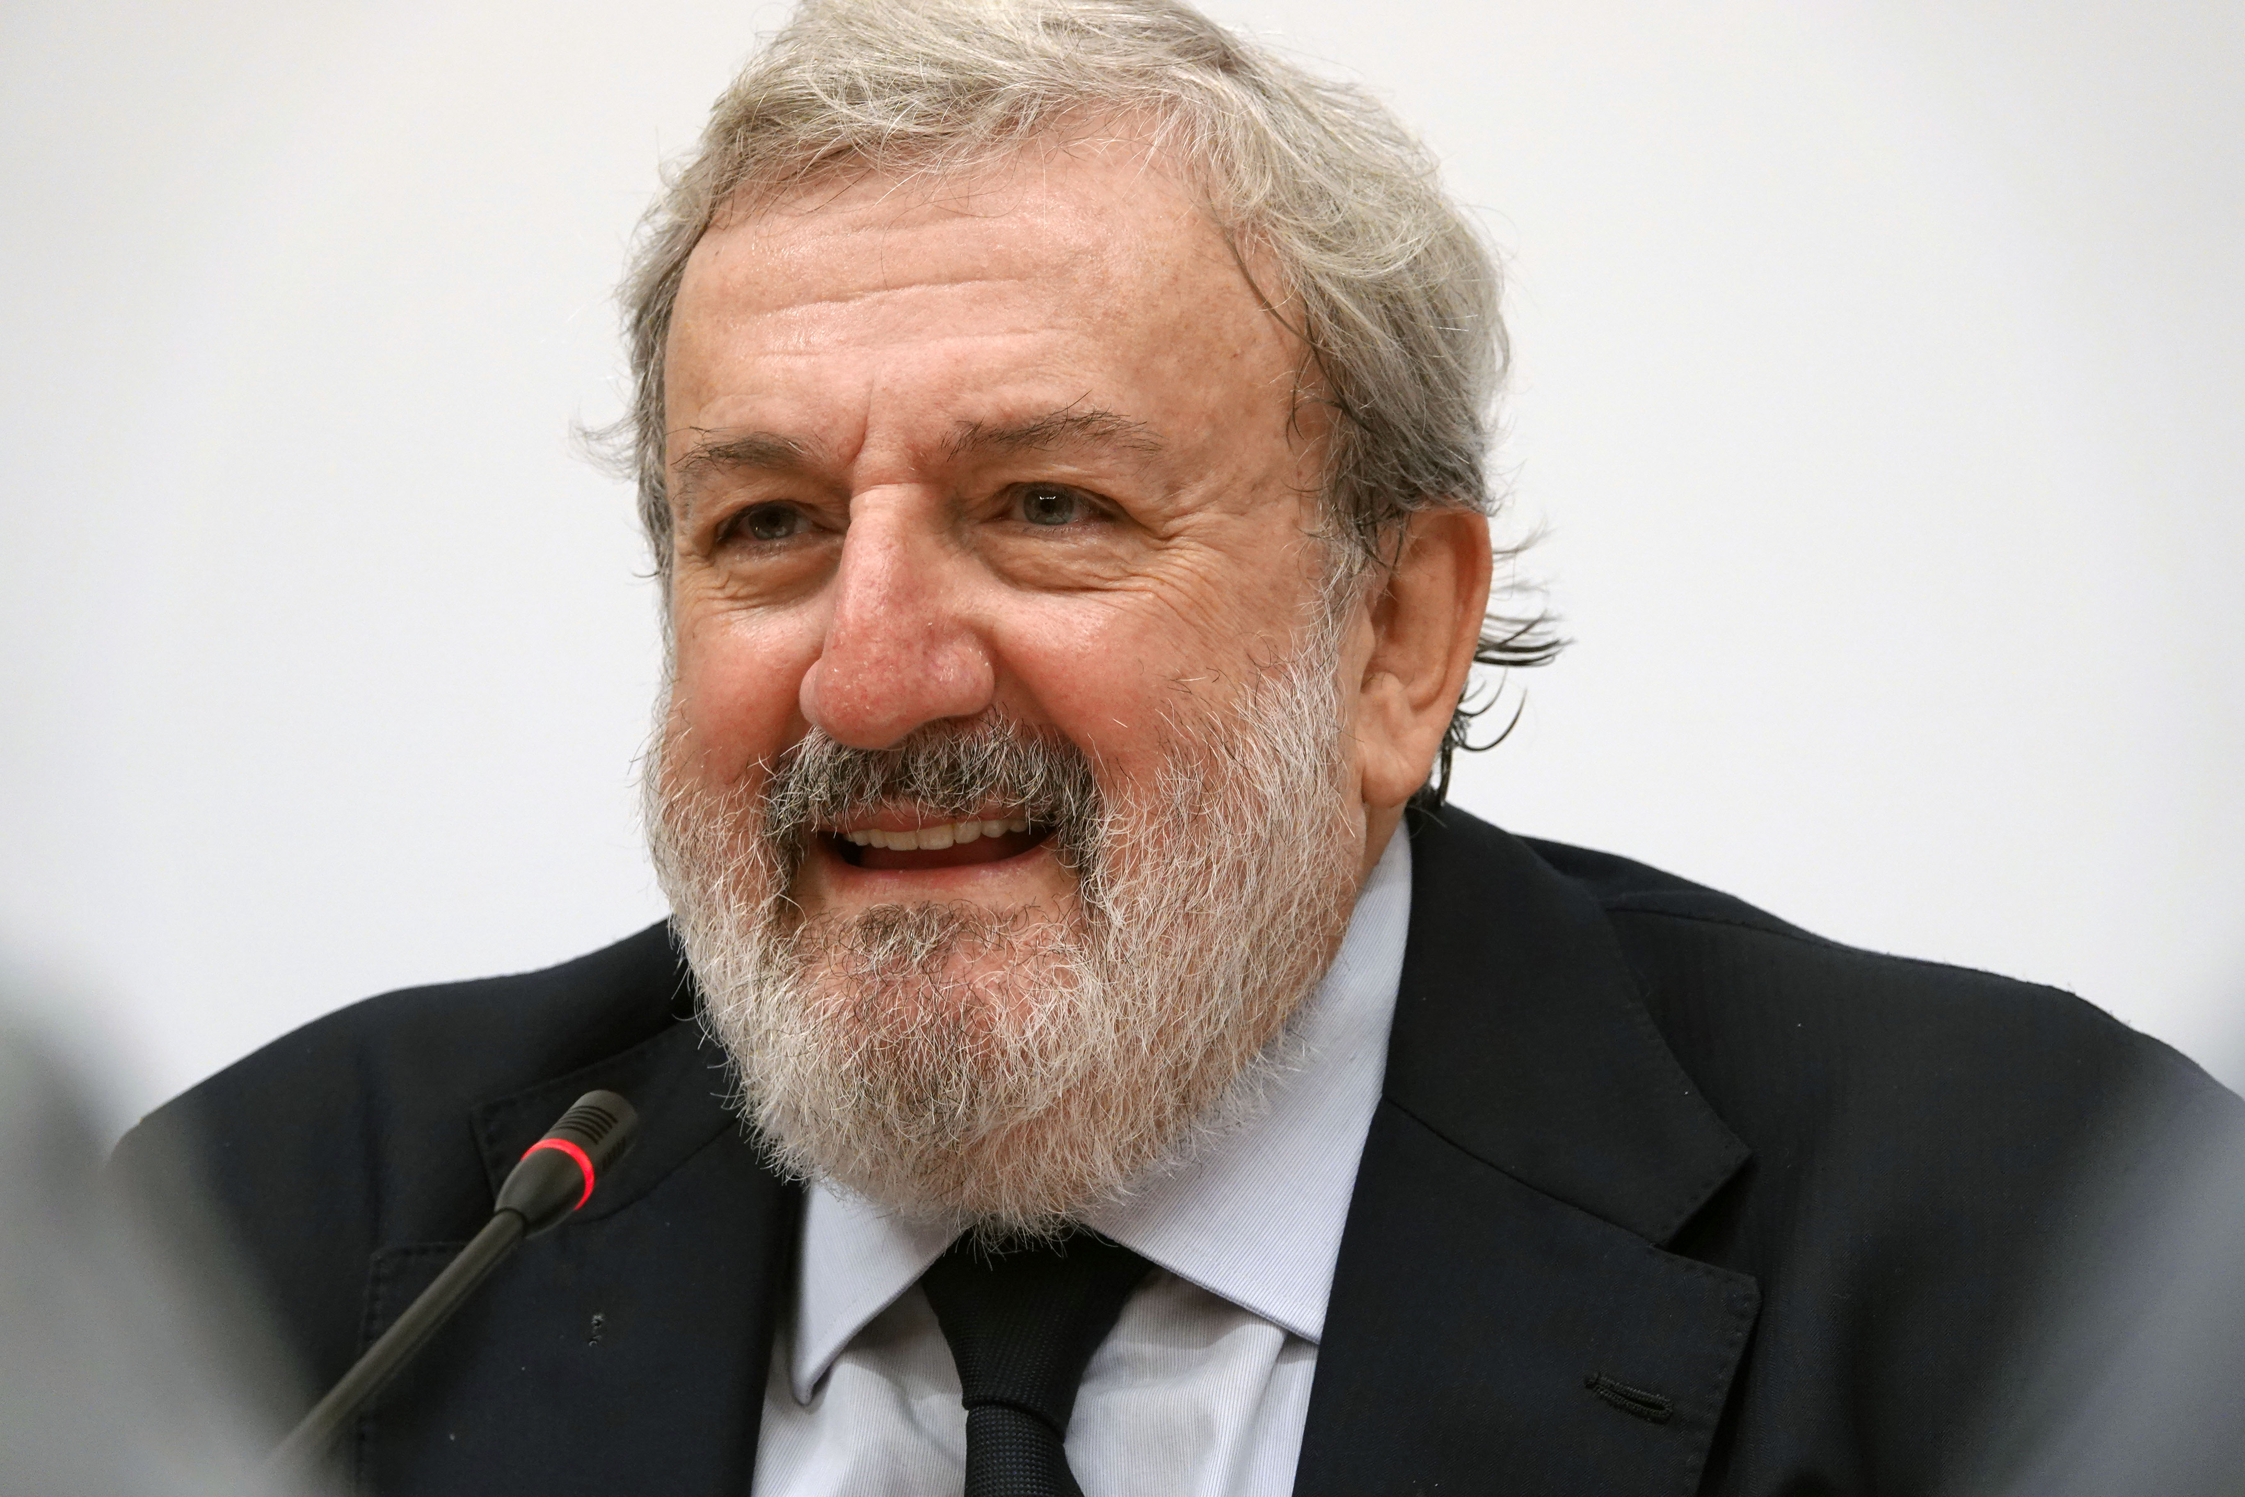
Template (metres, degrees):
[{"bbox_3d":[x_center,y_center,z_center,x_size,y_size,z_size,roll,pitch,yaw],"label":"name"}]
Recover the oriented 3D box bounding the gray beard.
[{"bbox_3d":[-0.030,0.039,3.150,0.150,0.140,0.113,-1,-7,21],"label":"gray beard"}]

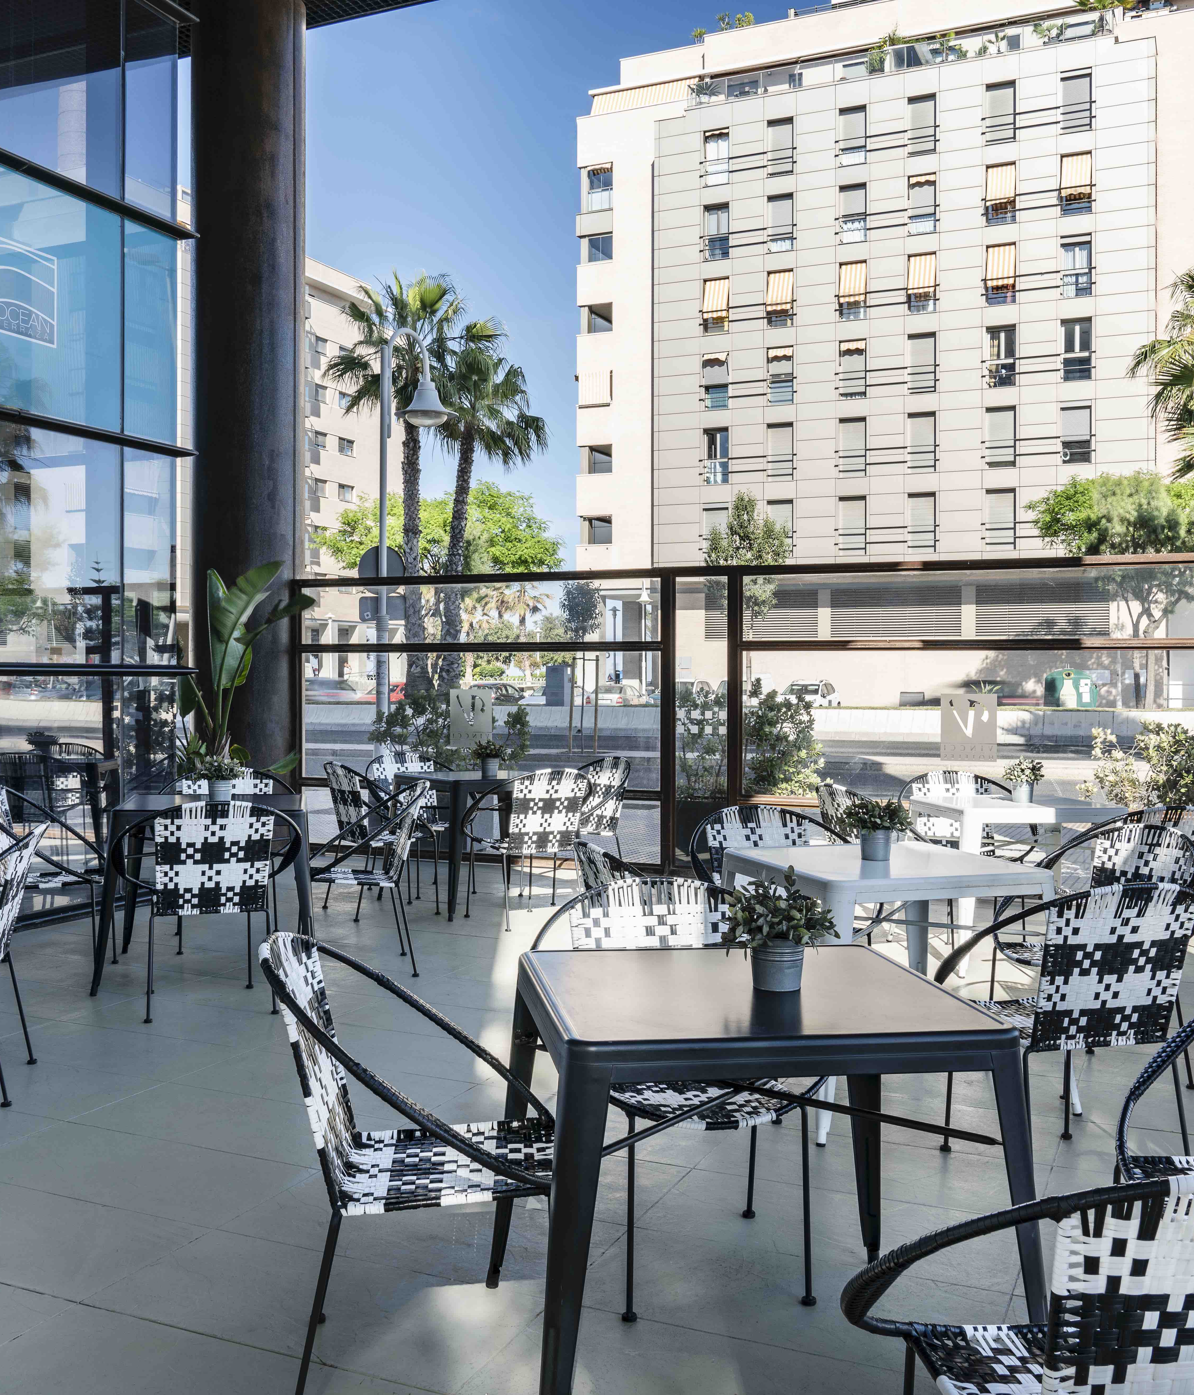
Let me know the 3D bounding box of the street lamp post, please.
[{"bbox_3d":[-2.254,-1.741,17.478,1.050,5.710,0.750,0,1,-6],"label":"street lamp post"}]

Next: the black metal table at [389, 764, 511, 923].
[{"bbox_3d":[-0.677,0.843,8.272,0.853,0.758,0.853,0,1,-33],"label":"black metal table"}]

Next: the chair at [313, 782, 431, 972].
[{"bbox_3d":[-1.067,0.815,6.450,0.601,0.858,0.742,0,1,-14],"label":"chair"}]

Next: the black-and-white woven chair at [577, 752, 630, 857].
[{"bbox_3d":[-0.124,0.802,8.682,0.650,0.865,0.765,0,1,-32],"label":"black-and-white woven chair"}]

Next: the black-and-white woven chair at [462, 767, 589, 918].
[{"bbox_3d":[-0.375,0.806,7.704,0.742,0.858,0.601,0,1,-35],"label":"black-and-white woven chair"}]

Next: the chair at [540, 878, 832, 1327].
[{"bbox_3d":[0.200,0.875,3.267,0.765,0.865,0.650,0,1,-13],"label":"chair"}]

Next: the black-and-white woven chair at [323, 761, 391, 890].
[{"bbox_3d":[-1.271,0.809,8.094,0.650,0.865,0.765,0,1,-31],"label":"black-and-white woven chair"}]

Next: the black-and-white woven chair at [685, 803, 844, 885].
[{"bbox_3d":[0.709,0.858,5.333,0.742,0.858,0.601,0,1,-21],"label":"black-and-white woven chair"}]

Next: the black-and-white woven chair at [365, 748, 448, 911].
[{"bbox_3d":[-1.097,0.798,8.921,0.782,0.888,0.690,0,1,-39],"label":"black-and-white woven chair"}]

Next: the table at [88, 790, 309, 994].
[{"bbox_3d":[-1.745,0.857,6.354,0.853,0.758,0.853,0,1,-12],"label":"table"}]

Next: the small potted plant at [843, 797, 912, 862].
[{"bbox_3d":[0.926,0.432,4.606,0.220,0.206,0.220,0,1,0],"label":"small potted plant"}]

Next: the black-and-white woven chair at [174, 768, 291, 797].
[{"bbox_3d":[-1.904,0.821,7.162,0.765,0.865,0.650,0,1,-13],"label":"black-and-white woven chair"}]

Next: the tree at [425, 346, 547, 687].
[{"bbox_3d":[-3.000,-4.985,38.500,3.248,10.286,3.248,0,1,0],"label":"tree"}]

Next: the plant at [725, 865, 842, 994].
[{"bbox_3d":[0.355,0.452,2.739,0.228,0.239,0.223,0,1,0],"label":"plant"}]

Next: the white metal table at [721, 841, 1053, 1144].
[{"bbox_3d":[0.917,0.922,4.612,0.853,0.758,0.853,0,1,-20],"label":"white metal table"}]

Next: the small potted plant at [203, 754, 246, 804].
[{"bbox_3d":[-1.705,0.370,6.332,0.212,0.217,0.212,0,1,0],"label":"small potted plant"}]

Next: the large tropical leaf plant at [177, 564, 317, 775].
[{"bbox_3d":[-2.598,0.123,10.150,1.066,2.192,1.015,0,1,0],"label":"large tropical leaf plant"}]

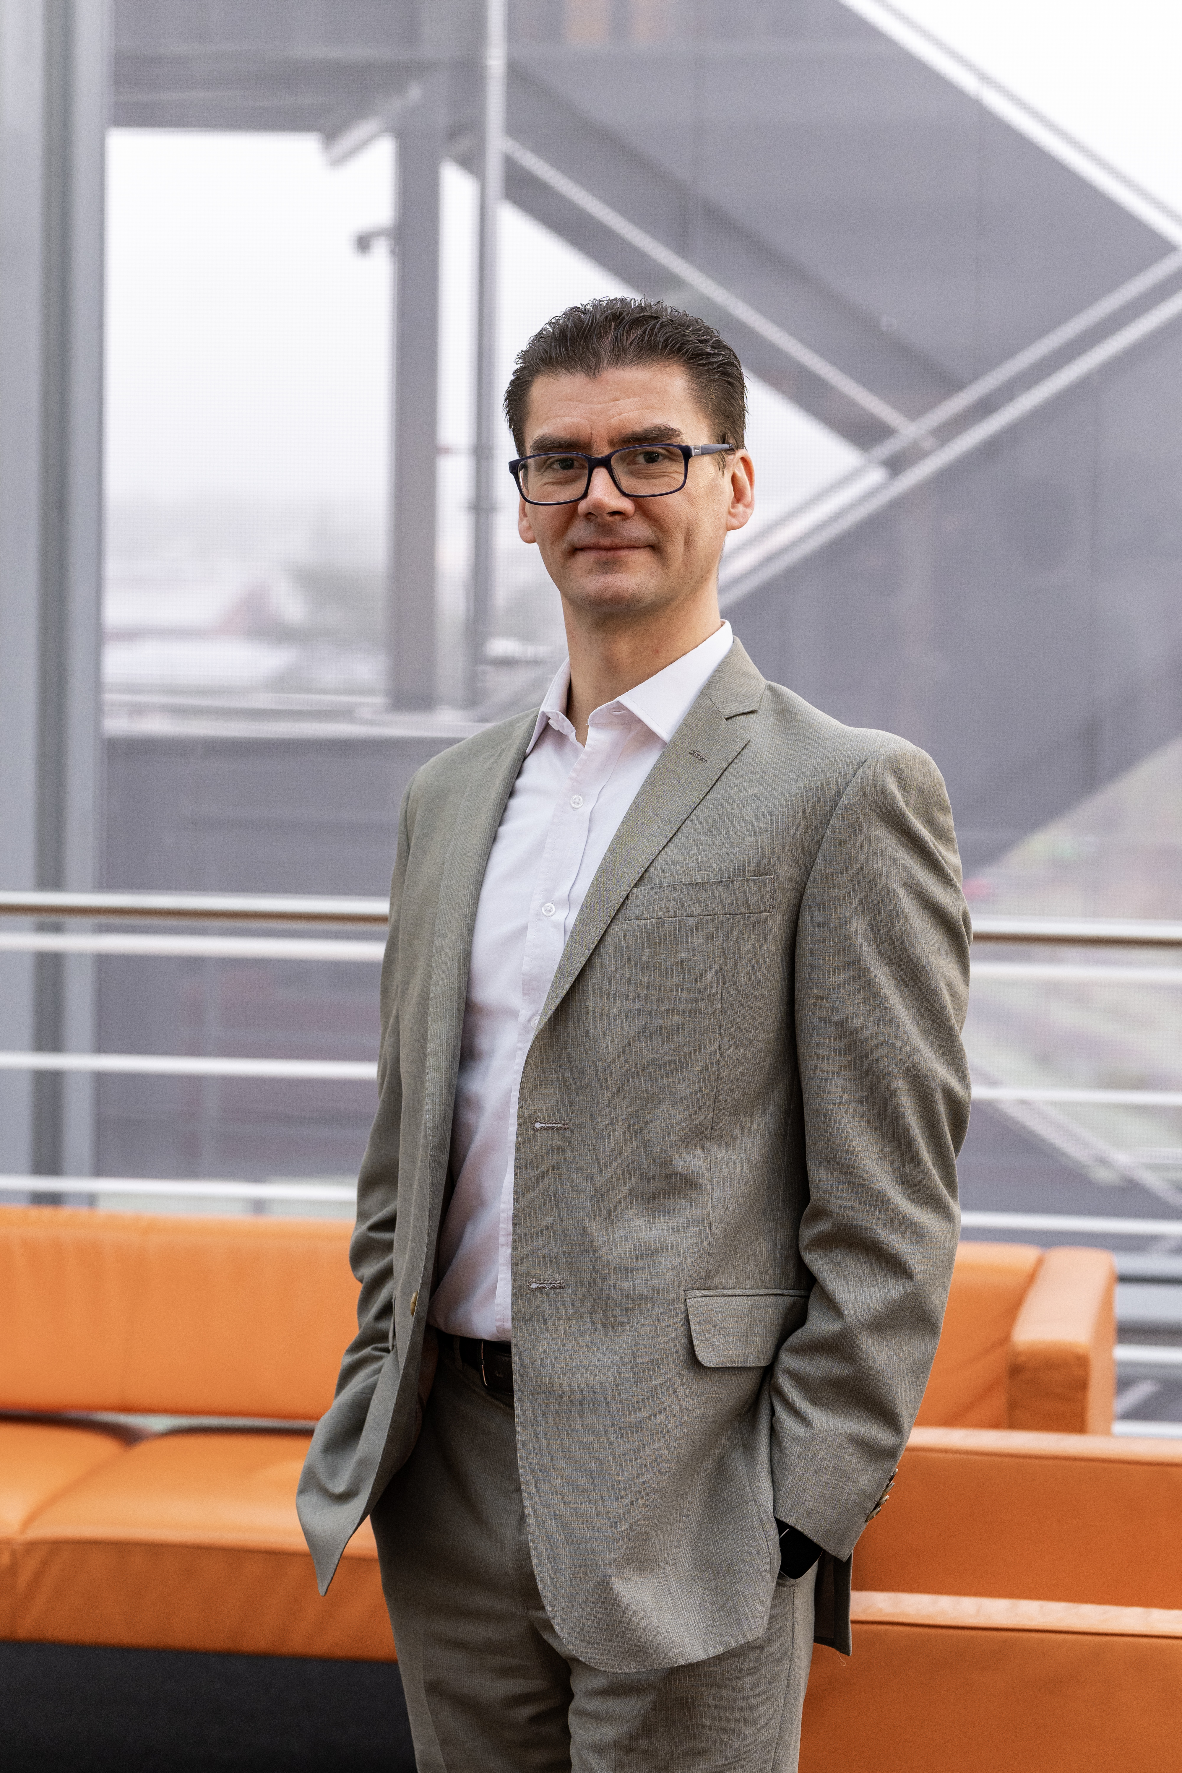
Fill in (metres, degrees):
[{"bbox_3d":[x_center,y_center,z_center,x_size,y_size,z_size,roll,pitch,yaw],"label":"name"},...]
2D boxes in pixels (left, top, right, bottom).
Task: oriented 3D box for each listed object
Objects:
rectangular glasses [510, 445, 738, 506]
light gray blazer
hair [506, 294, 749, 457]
[{"bbox_3d":[0.027,-0.303,3.066,0.142,0.045,0.143,-3,6,17],"label":"rectangular glasses"},{"bbox_3d":[0.039,0.189,3.080,0.530,0.750,0.340,3,4,36],"label":"light gray blazer"},{"bbox_3d":[0.028,-0.348,3.085,0.172,0.168,0.198,-3,6,17],"label":"hair"}]

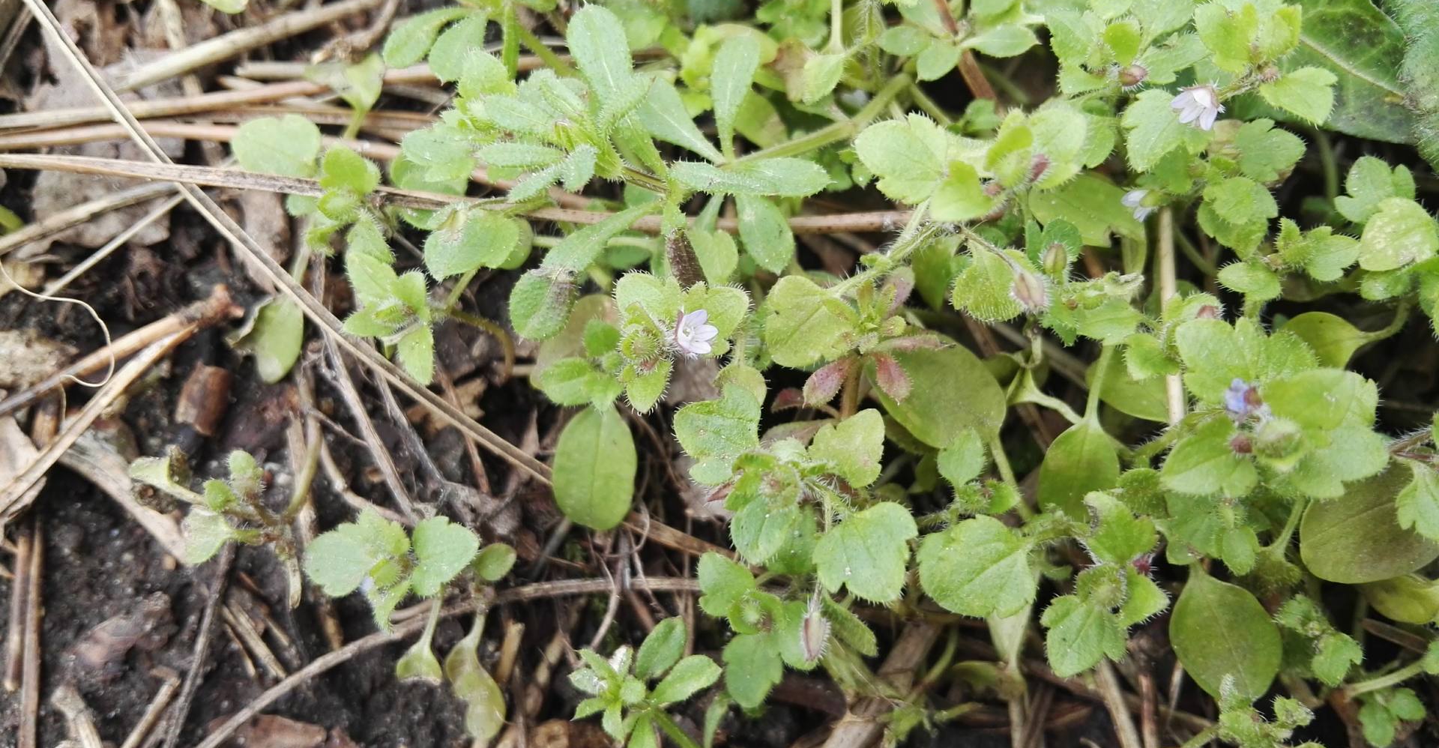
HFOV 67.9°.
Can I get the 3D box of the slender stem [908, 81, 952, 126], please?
[{"bbox_3d":[0.039,-0.050,0.198,0.002,0.002,0.011,-45,73,18],"label":"slender stem"}]

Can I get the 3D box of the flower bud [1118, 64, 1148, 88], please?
[{"bbox_3d":[0.069,-0.049,0.177,0.005,0.004,0.004,-18,98,12],"label":"flower bud"}]

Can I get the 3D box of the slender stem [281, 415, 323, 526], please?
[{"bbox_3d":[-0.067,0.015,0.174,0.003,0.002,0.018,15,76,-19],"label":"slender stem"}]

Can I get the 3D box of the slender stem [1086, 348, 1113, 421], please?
[{"bbox_3d":[0.060,0.001,0.169,0.002,0.002,0.013,15,76,0],"label":"slender stem"}]

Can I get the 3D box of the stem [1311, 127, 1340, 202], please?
[{"bbox_3d":[0.115,-0.040,0.203,0.002,0.002,0.021,10,58,0],"label":"stem"}]

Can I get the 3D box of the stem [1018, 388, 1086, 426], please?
[{"bbox_3d":[0.054,0.005,0.174,0.011,0.002,0.003,27,96,22],"label":"stem"}]

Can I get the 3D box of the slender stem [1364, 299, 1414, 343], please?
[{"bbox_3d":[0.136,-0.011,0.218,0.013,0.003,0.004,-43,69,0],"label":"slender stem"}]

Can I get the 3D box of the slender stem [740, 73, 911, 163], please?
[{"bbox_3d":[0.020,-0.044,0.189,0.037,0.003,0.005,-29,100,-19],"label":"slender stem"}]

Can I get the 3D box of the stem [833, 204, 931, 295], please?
[{"bbox_3d":[0.025,-0.019,0.167,0.020,0.003,0.003,-42,90,17],"label":"stem"}]

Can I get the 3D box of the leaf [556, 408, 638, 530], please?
[{"bbox_3d":[-0.020,0.015,0.169,0.013,0.003,0.020,3,69,-6],"label":"leaf"}]

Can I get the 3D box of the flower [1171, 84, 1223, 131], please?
[{"bbox_3d":[0.073,-0.041,0.163,0.007,0.007,0.005,26,56,15],"label":"flower"}]

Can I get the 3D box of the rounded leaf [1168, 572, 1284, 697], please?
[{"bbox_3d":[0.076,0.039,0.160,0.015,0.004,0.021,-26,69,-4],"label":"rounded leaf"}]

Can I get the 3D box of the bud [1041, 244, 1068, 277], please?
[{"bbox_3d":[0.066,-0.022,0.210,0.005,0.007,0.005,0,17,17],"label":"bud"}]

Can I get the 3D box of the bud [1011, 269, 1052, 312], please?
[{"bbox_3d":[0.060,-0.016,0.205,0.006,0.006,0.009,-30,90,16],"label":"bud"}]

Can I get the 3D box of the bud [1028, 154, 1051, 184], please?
[{"bbox_3d":[0.048,-0.031,0.161,0.003,0.005,0.003,29,30,0],"label":"bud"}]

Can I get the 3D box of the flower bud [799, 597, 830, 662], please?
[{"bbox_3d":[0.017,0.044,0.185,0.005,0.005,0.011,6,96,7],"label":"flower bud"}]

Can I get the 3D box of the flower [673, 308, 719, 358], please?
[{"bbox_3d":[-0.003,-0.006,0.157,0.004,0.006,0.006,-7,41,47],"label":"flower"}]

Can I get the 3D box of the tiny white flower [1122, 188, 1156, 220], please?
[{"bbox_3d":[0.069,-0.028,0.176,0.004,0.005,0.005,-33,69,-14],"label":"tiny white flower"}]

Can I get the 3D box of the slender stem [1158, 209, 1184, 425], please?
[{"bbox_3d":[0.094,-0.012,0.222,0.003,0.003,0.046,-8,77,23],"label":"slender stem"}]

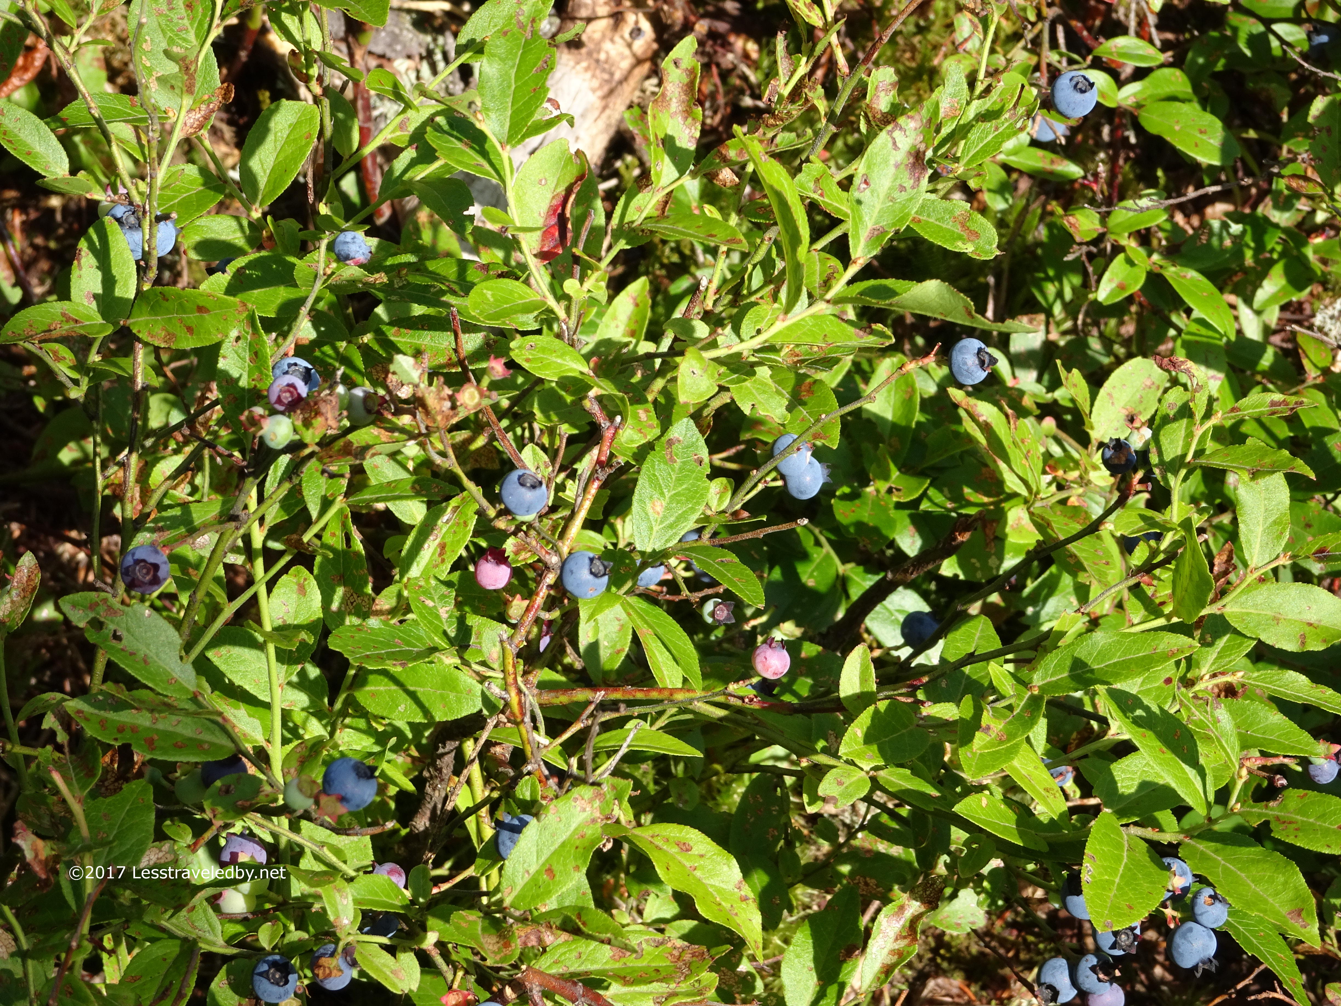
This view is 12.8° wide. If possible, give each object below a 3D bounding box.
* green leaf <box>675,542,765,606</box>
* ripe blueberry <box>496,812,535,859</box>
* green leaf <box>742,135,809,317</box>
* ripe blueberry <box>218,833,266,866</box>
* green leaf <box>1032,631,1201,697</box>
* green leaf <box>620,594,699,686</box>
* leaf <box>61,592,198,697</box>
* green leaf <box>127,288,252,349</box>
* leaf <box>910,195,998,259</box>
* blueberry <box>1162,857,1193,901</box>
[{"bbox_3d":[0.010,0.014,1.190,0.023,0.004,0.009,34,53,20],"label":"green leaf"},{"bbox_3d":[-0.028,0.062,1.110,0.009,0.008,0.009,-24,36,19],"label":"ripe blueberry"},{"bbox_3d":[0.022,-0.057,1.210,0.007,0.037,0.011,-16,-8,27],"label":"green leaf"},{"bbox_3d":[-0.081,0.066,1.125,0.009,0.008,0.009,-3,24,1],"label":"ripe blueberry"},{"bbox_3d":[0.087,0.031,1.170,0.035,0.004,0.013,-15,48,-18],"label":"green leaf"},{"bbox_3d":[-0.002,0.027,1.180,0.009,0.004,0.025,-27,73,-43],"label":"green leaf"},{"bbox_3d":[-0.104,0.027,1.146,0.033,0.004,0.014,35,55,0],"label":"leaf"},{"bbox_3d":[-0.090,-0.035,1.120,0.024,0.004,0.012,-6,63,9],"label":"green leaf"},{"bbox_3d":[0.056,-0.055,1.187,0.021,0.004,0.011,23,61,6],"label":"leaf"},{"bbox_3d":[0.094,0.071,1.123,0.008,0.008,0.008,7,51,-9],"label":"blueberry"}]

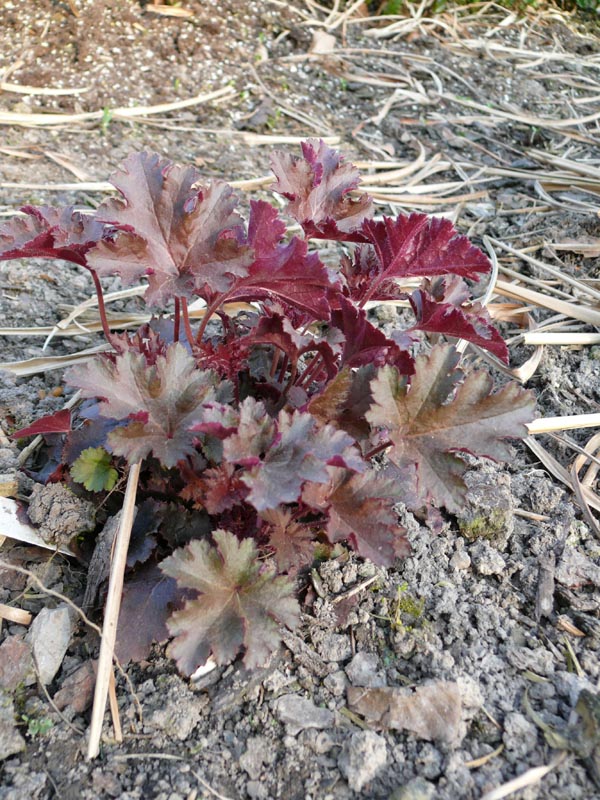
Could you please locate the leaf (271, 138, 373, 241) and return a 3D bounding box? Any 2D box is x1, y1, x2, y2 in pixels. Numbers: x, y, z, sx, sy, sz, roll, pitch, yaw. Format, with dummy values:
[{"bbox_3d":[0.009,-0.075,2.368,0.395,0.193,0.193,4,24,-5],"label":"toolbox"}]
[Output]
[{"bbox_3d":[0.014,-0.144,0.575,0.068,0.064,0.035,0,11,0],"label":"leaf"}]

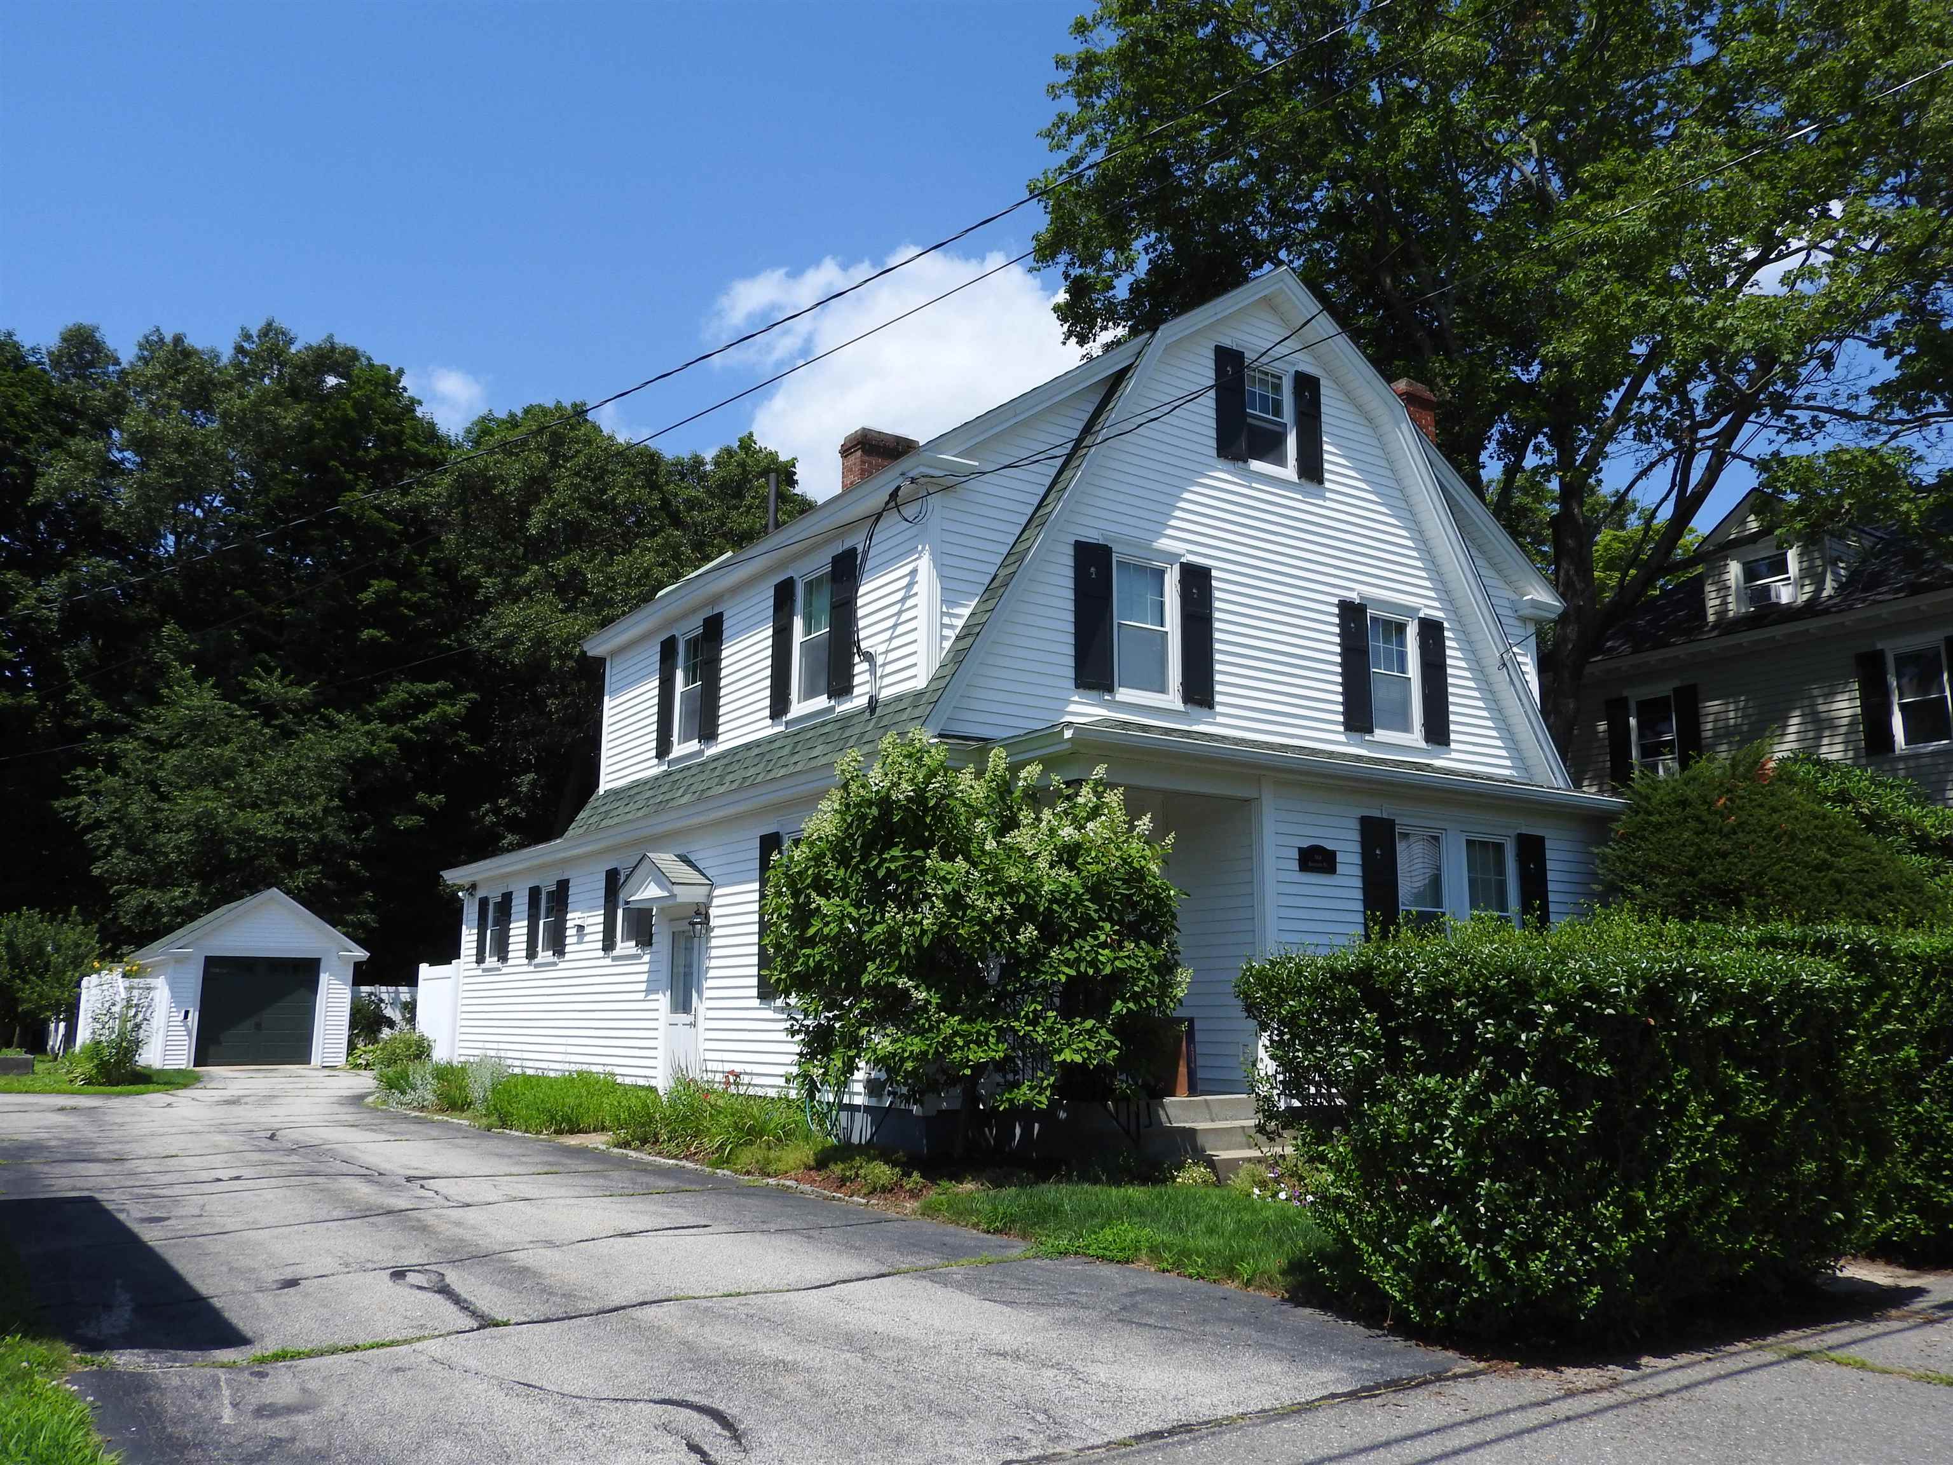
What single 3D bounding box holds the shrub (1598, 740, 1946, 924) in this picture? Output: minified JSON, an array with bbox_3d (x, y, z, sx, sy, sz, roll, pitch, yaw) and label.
[{"bbox_3d":[7.095,1.948,14.145,2.900,3.600,2.900,8,-13,-33],"label":"shrub"}]

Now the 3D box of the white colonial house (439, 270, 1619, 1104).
[{"bbox_3d":[-0.139,0.402,20.665,9.190,8.810,14.910,8,-13,-33],"label":"white colonial house"}]

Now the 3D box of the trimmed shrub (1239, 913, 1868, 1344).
[{"bbox_3d":[3.375,2.179,9.115,3.800,1.970,1.500,8,-13,-33],"label":"trimmed shrub"}]

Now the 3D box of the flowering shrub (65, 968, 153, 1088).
[{"bbox_3d":[-15.502,5.207,28.484,1.400,2.030,1.400,8,-13,-33],"label":"flowering shrub"}]

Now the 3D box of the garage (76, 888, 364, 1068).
[{"bbox_3d":[-17.164,5.759,36.920,4.340,3.880,5.900,8,-13,-33],"label":"garage"}]

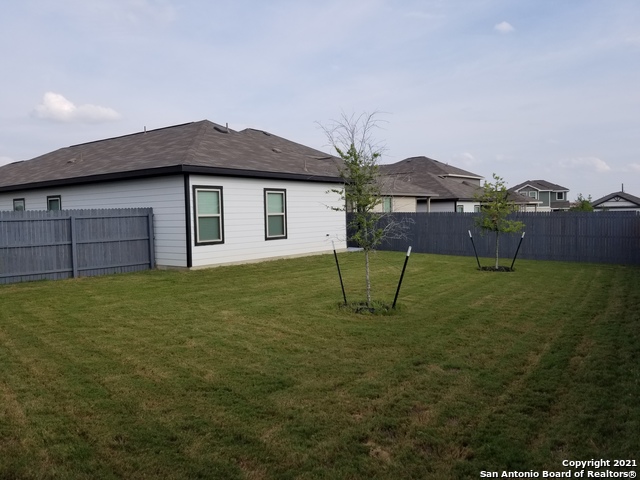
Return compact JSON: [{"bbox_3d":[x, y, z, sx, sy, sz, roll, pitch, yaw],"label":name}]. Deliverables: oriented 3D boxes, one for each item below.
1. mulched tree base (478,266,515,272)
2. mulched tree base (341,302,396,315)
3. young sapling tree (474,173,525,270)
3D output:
[{"bbox_3d":[5.595,0.880,15.194,1.130,0.100,1.130,-1,3,0],"label":"mulched tree base"},{"bbox_3d":[0.887,1.182,8.803,1.060,0.110,1.030,-1,3,0],"label":"mulched tree base"},{"bbox_3d":[5.599,-0.566,15.161,1.550,3.030,1.500,-1,3,0],"label":"young sapling tree"}]

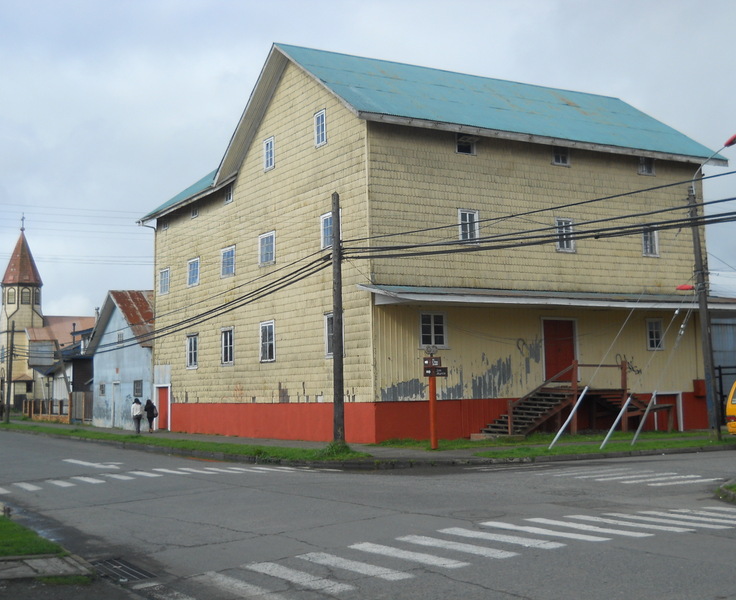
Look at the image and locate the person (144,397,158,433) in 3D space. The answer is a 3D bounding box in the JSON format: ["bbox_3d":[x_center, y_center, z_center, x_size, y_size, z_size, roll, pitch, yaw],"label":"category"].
[{"bbox_3d":[-10.274,5.532,48.353,0.580,1.620,0.420,2,-6,-30],"label":"person"}]

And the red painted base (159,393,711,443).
[{"bbox_3d":[1.796,4.857,43.244,14.900,1.390,19.300,2,-6,-30],"label":"red painted base"}]

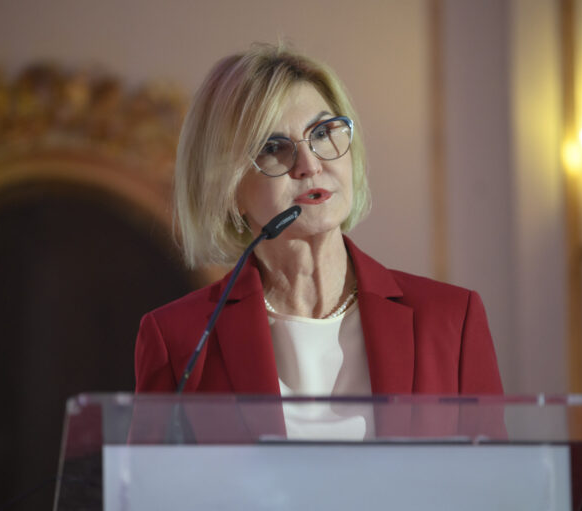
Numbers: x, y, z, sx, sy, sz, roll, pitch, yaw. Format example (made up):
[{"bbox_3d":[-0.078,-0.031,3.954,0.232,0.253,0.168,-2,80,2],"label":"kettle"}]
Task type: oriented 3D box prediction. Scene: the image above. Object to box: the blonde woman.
[{"bbox_3d":[0.043,0.590,4.820,0.490,1.660,0.390,0,-11,-4],"label":"blonde woman"}]

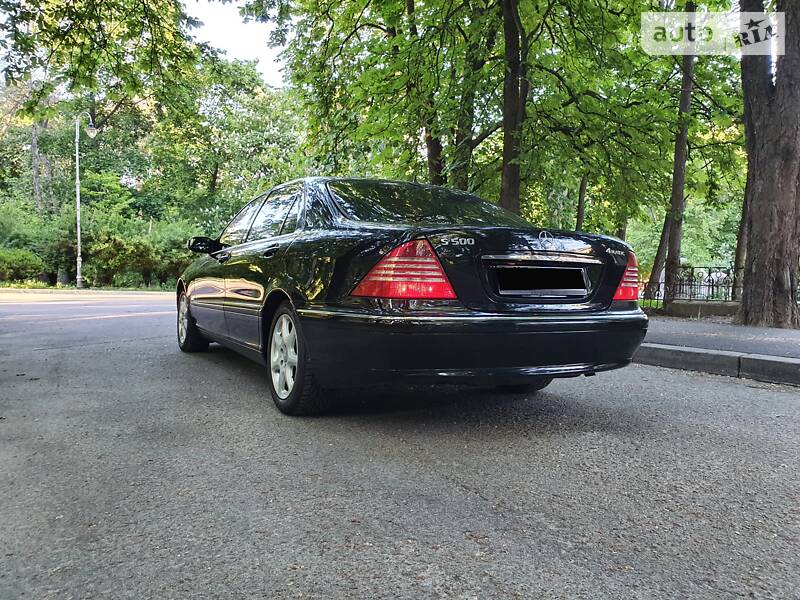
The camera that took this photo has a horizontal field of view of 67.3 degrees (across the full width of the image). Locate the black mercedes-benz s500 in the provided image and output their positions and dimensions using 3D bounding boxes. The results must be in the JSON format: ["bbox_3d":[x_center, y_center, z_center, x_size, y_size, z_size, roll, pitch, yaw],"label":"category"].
[{"bbox_3d":[-0.539,-0.140,4.895,1.860,1.450,5.030,0,3,-30],"label":"black mercedes-benz s500"}]

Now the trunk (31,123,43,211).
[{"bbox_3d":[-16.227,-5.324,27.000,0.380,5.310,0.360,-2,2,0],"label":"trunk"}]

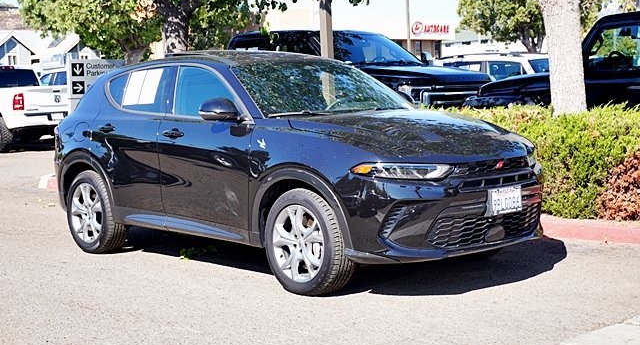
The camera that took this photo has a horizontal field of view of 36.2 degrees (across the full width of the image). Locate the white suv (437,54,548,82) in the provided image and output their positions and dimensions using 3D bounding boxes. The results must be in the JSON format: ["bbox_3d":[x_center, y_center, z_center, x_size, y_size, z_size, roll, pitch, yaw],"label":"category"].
[{"bbox_3d":[4.307,-1.557,20.300,1.920,1.760,4.750,-4,5,-42],"label":"white suv"}]

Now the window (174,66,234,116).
[{"bbox_3d":[-0.781,-0.590,6.941,0.060,0.390,0.890,21,-12,-41],"label":"window"}]

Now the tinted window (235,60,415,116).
[{"bbox_3d":[-0.004,-0.615,7.134,1.460,0.100,0.770,-5,37,-42],"label":"tinted window"}]

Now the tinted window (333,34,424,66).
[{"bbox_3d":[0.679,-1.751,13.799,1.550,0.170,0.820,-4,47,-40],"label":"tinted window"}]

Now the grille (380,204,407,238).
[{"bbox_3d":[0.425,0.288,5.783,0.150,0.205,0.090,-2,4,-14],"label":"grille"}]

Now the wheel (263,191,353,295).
[{"bbox_3d":[-0.069,0.428,6.136,0.230,0.690,0.690,-5,6,-42],"label":"wheel"}]

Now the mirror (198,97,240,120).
[{"bbox_3d":[-0.655,-0.403,6.463,0.250,0.165,0.170,-5,6,-42],"label":"mirror"}]

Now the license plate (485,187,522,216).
[{"bbox_3d":[1.167,0.176,6.086,0.310,0.155,0.025,-4,5,-43],"label":"license plate"}]

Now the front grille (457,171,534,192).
[{"bbox_3d":[1.139,0.053,6.091,0.800,0.085,0.100,-4,5,-43],"label":"front grille"}]

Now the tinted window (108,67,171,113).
[{"bbox_3d":[-1.421,-0.639,7.648,0.070,0.400,0.950,21,-12,-41],"label":"tinted window"}]

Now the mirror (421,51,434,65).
[{"bbox_3d":[1.590,-1.681,14.460,0.220,0.220,0.140,-4,5,-40],"label":"mirror"}]

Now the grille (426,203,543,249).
[{"bbox_3d":[1.058,0.301,6.054,1.070,0.230,0.170,-5,6,-42],"label":"grille"}]

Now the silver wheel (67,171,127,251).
[{"bbox_3d":[-1.849,0.332,8.169,0.220,0.690,0.690,-4,5,-43],"label":"silver wheel"}]

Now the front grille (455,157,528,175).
[{"bbox_3d":[1.081,-0.031,5.996,0.740,0.100,0.110,-5,6,-42],"label":"front grille"}]

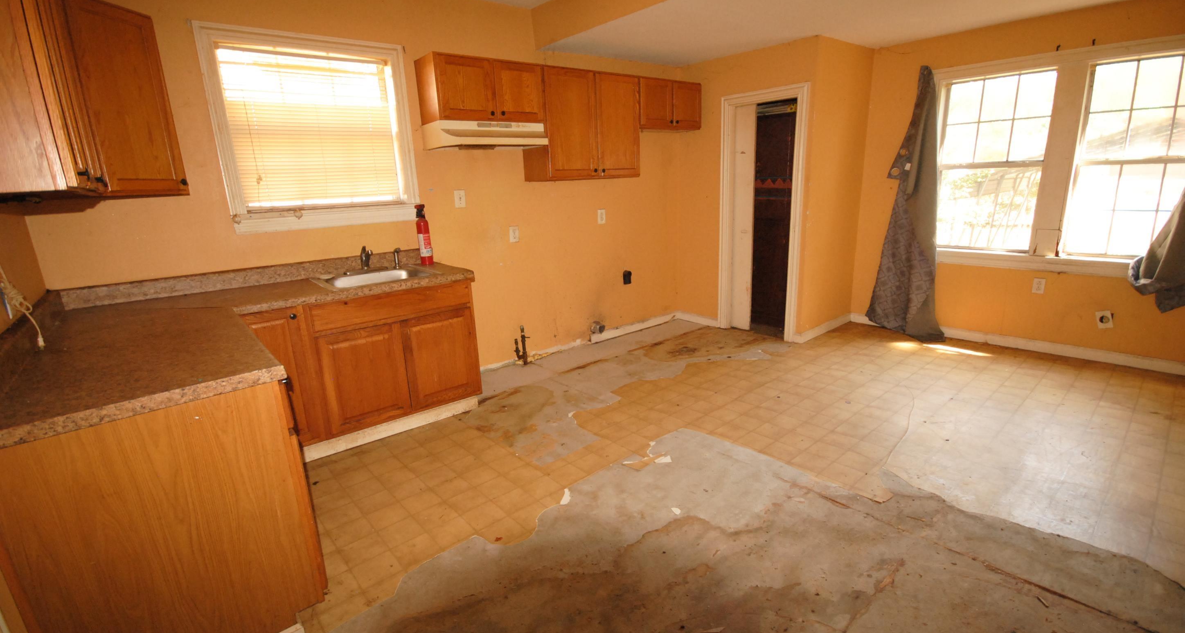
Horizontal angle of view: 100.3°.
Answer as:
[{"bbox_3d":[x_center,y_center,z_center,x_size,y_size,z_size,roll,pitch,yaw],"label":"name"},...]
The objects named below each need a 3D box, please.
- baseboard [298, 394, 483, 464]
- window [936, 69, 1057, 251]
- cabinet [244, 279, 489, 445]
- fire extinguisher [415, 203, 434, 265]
[{"bbox_3d":[-1.202,0.656,2.948,1.100,0.100,0.020,-14,18,-39],"label":"baseboard"},{"bbox_3d":[3.081,-1.172,3.904,0.100,1.320,0.700,-14,18,-39],"label":"window"},{"bbox_3d":[-1.378,0.213,2.986,1.190,0.755,0.610,-14,18,-39],"label":"cabinet"},{"bbox_3d":[-1.155,-0.557,3.411,0.090,0.390,0.095,-14,18,-39],"label":"fire extinguisher"}]

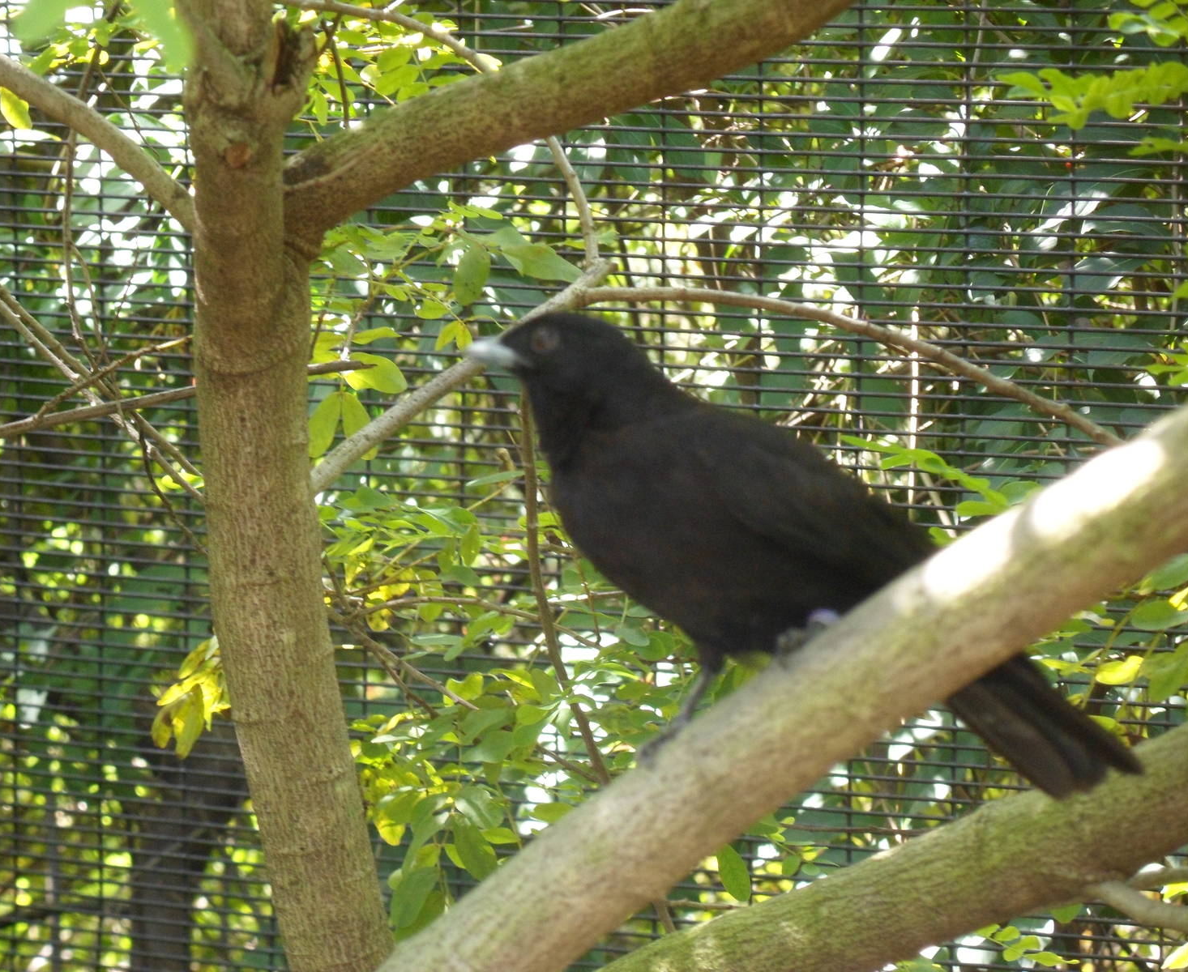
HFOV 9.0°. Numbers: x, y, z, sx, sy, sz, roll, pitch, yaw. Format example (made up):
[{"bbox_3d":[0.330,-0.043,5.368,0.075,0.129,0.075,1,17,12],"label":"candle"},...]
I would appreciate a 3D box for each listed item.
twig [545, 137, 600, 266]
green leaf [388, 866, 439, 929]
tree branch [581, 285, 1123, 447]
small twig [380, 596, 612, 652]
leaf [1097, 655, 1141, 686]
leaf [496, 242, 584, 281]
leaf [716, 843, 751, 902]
[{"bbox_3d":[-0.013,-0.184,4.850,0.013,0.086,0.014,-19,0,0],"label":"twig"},{"bbox_3d":[-0.115,0.264,4.820,0.023,0.045,0.012,33,0,0],"label":"green leaf"},{"bbox_3d":[0.165,-0.085,4.850,0.363,0.042,0.035,16,0,9],"label":"tree branch"},{"bbox_3d":[-0.068,0.087,4.920,0.154,0.022,0.020,10,0,0],"label":"small twig"},{"bbox_3d":[0.332,0.116,4.760,0.032,0.015,0.013,-20,0,0],"label":"leaf"},{"bbox_3d":[-0.034,-0.145,4.900,0.058,0.022,0.013,21,0,0],"label":"leaf"},{"bbox_3d":[0.089,0.249,4.830,0.019,0.041,0.011,-24,0,0],"label":"leaf"}]

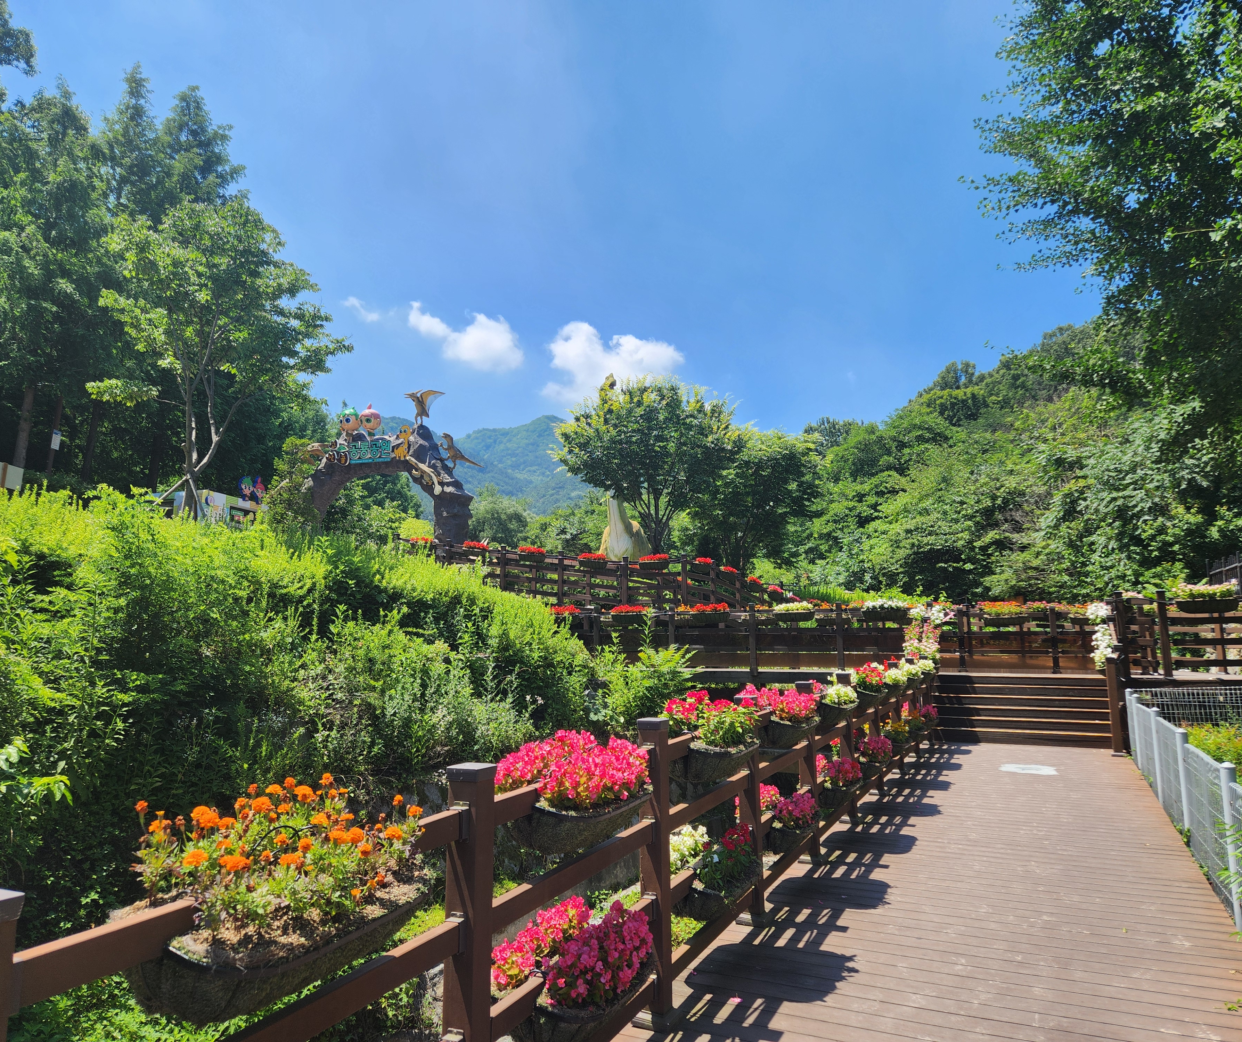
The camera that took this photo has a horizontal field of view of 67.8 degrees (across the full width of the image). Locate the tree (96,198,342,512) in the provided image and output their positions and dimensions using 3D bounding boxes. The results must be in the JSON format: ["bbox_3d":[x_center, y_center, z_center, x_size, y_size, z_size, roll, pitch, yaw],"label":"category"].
[{"bbox_3d":[-9.493,-3.825,22.000,5.856,8.038,5.677,3,-8,-23],"label":"tree"}]

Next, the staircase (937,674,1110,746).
[{"bbox_3d":[5.702,2.687,13.225,2.352,0.864,1.370,-3,-8,24],"label":"staircase"}]

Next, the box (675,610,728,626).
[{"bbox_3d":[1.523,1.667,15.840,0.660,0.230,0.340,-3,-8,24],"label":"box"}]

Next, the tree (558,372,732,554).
[{"bbox_3d":[0.714,-1.510,27.000,5.289,5.538,5.127,0,-7,2],"label":"tree"}]

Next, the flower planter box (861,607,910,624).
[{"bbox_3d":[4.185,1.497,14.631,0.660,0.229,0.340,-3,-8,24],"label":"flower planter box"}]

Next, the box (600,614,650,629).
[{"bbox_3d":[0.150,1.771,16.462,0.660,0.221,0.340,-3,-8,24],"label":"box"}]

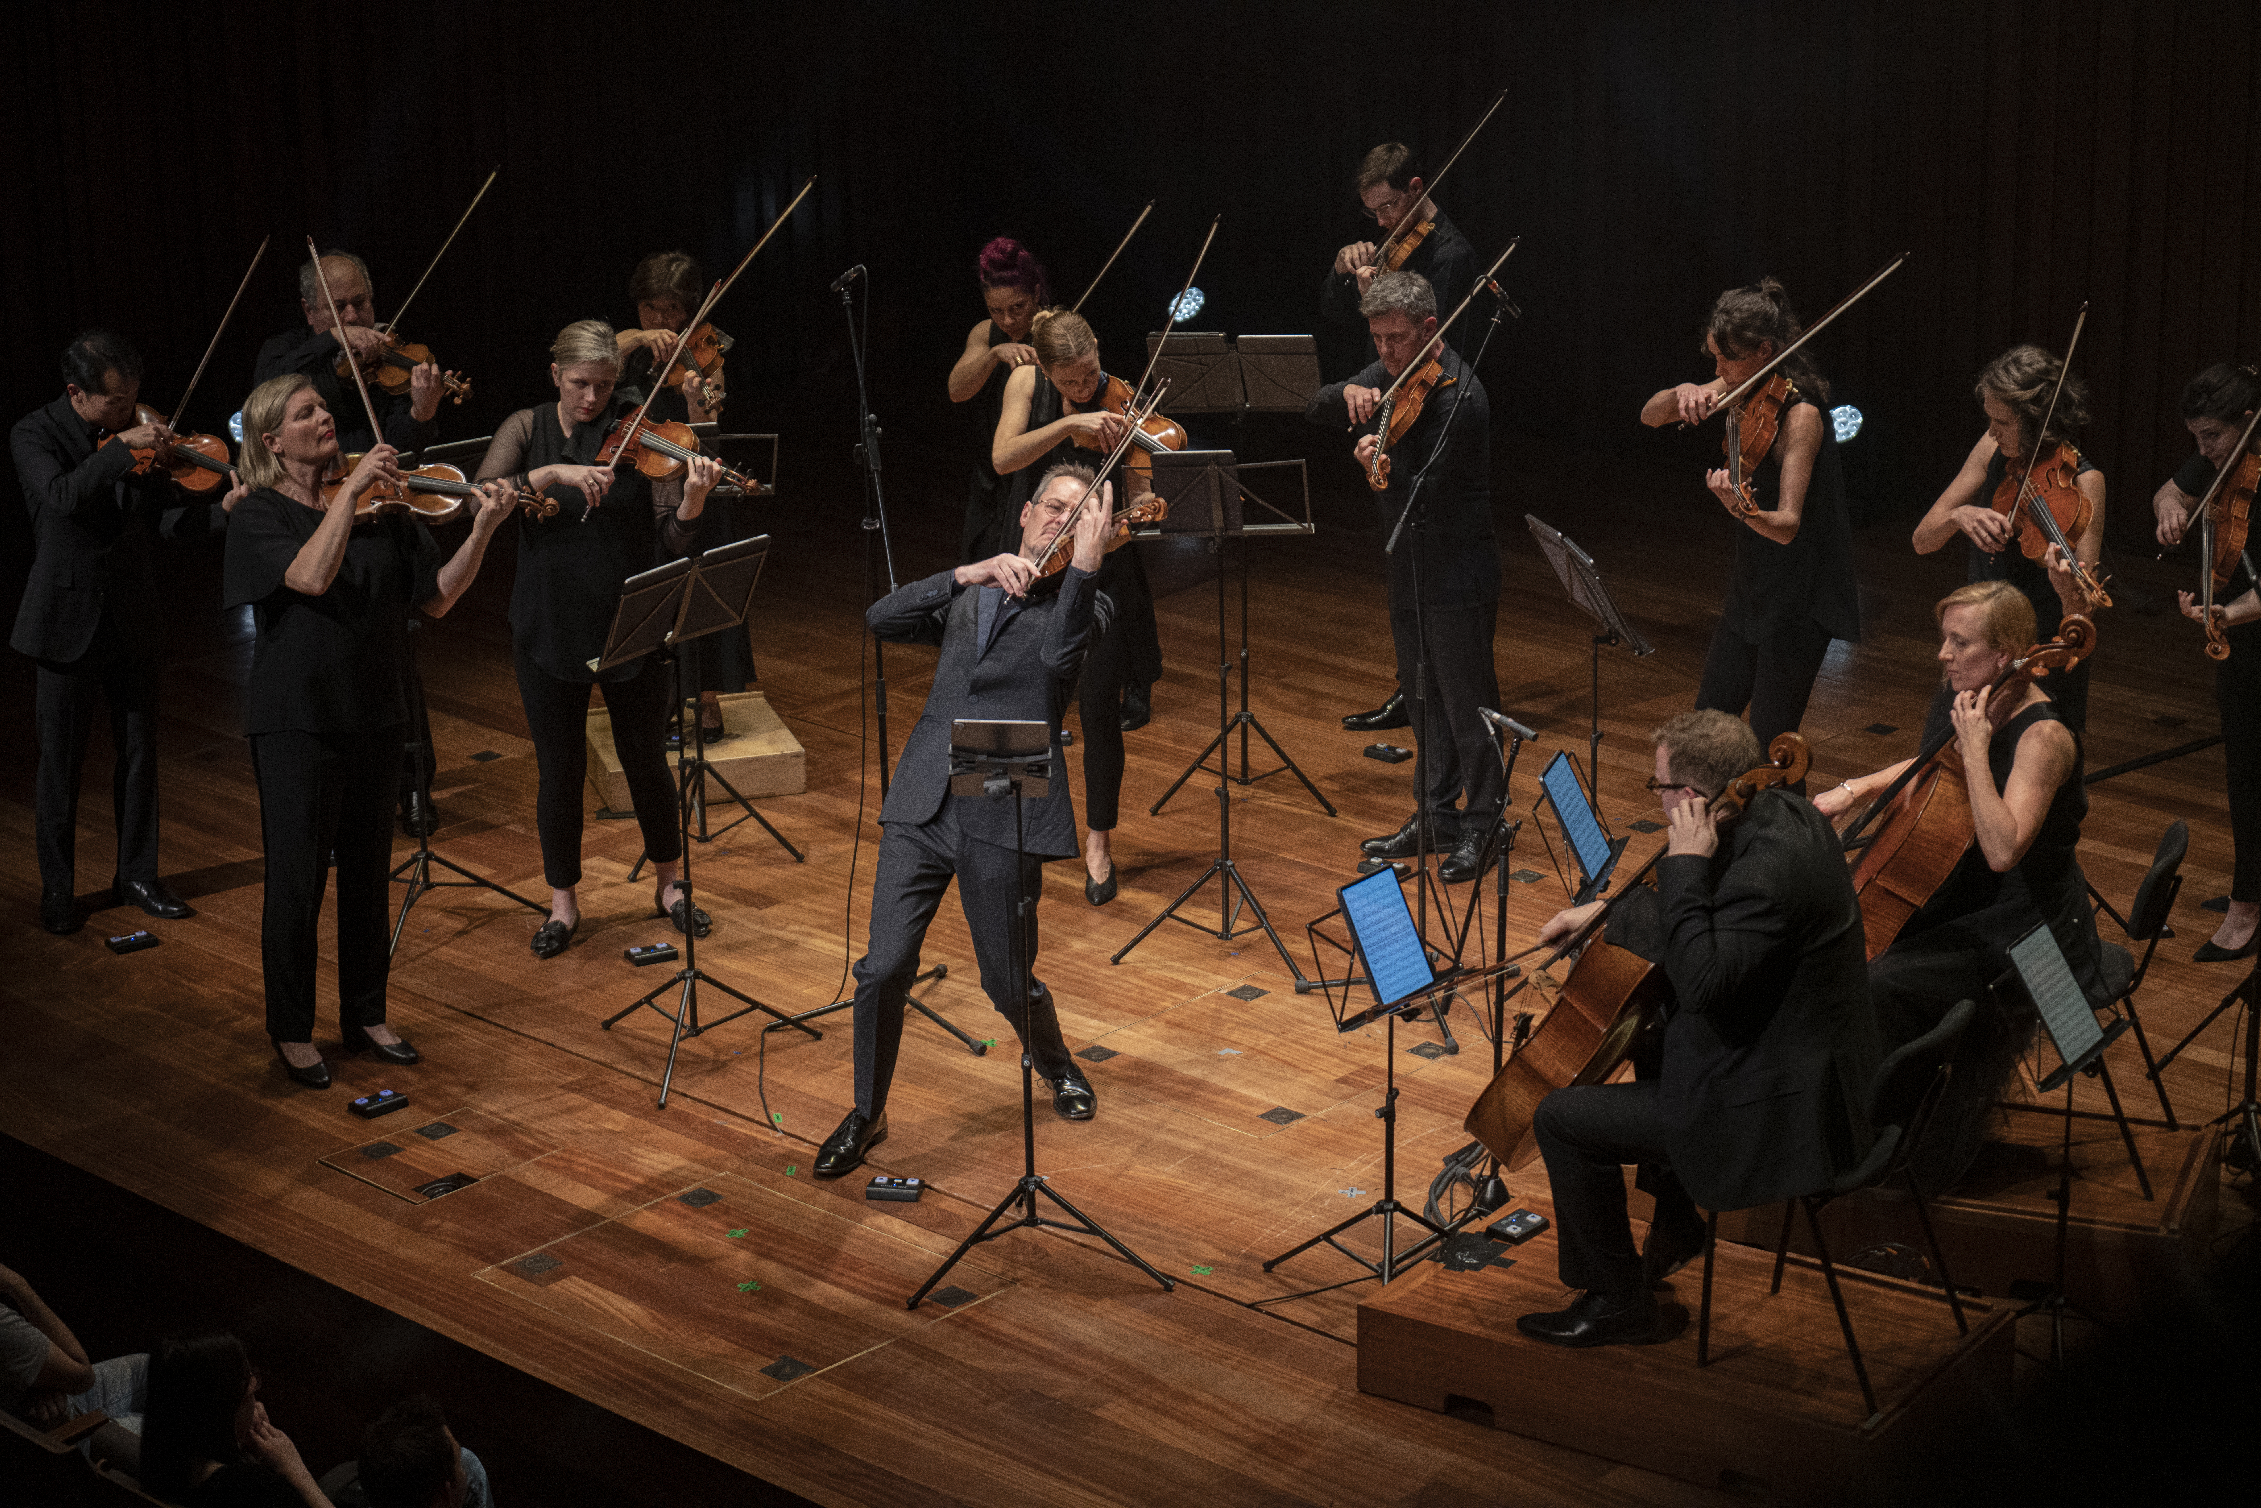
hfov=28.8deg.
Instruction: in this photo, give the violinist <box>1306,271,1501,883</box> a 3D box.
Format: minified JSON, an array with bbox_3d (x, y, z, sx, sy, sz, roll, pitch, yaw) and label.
[{"bbox_3d":[0.820,-0.517,12.674,0.520,1.745,0.600,-17,23,-40],"label":"violinist"}]

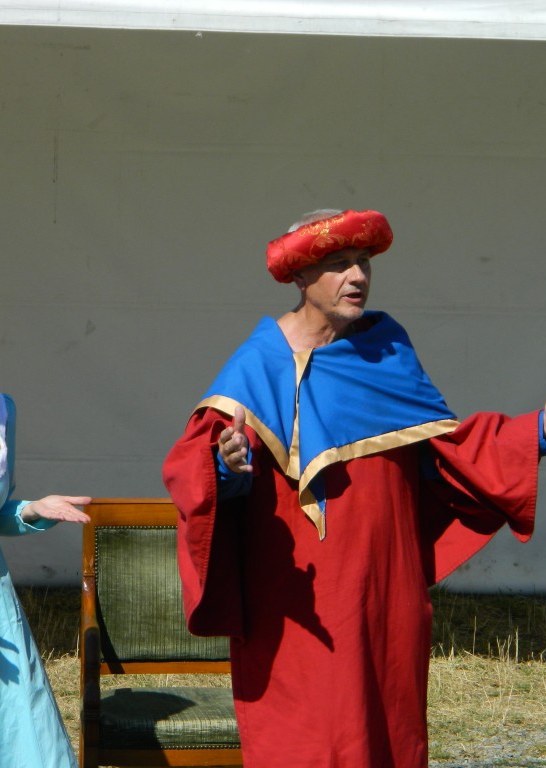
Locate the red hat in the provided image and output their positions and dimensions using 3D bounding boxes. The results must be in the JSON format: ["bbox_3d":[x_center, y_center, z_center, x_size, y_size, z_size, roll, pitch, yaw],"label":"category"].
[{"bbox_3d":[0.119,-0.289,9.320,0.260,0.090,0.280,-12,-11,-2],"label":"red hat"}]

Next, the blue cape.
[{"bbox_3d":[0.117,0.087,9.350,0.560,0.480,0.400,2,4,12],"label":"blue cape"}]

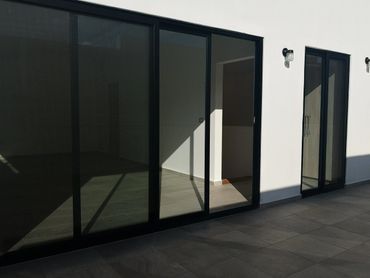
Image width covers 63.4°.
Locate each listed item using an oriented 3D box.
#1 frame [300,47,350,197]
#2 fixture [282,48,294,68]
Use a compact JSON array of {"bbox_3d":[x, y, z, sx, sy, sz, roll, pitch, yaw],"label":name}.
[{"bbox_3d":[2.211,-0.249,4.738,1.165,2.209,0.120,-2,5,-32],"label":"frame"},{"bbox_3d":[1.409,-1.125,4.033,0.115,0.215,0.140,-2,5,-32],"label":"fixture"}]

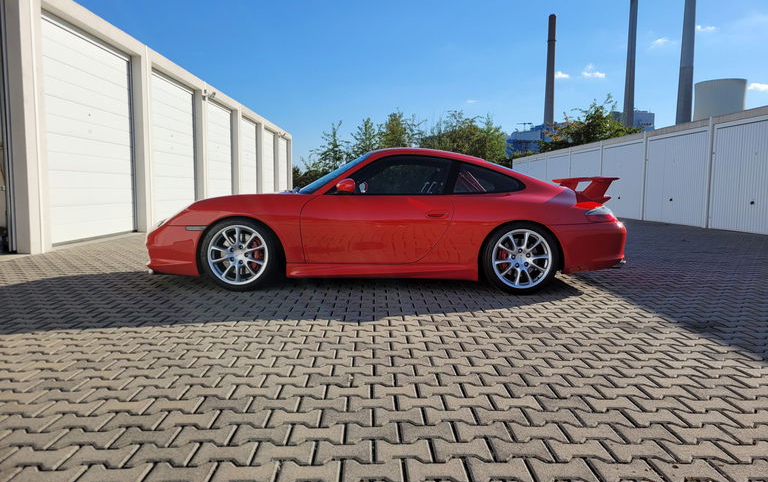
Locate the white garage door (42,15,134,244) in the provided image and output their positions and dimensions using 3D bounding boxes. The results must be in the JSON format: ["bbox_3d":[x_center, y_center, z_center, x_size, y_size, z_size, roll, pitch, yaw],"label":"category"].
[{"bbox_3d":[-4.758,-1.613,9.304,0.100,3.200,3.200,1,5,-1],"label":"white garage door"}]

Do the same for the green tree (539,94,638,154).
[{"bbox_3d":[14.019,-6.213,39.588,6.800,7.275,5.500,1,5,0],"label":"green tree"}]

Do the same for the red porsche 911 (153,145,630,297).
[{"bbox_3d":[0.049,-0.265,5.619,4.435,1.275,1.800,1,5,0],"label":"red porsche 911"}]

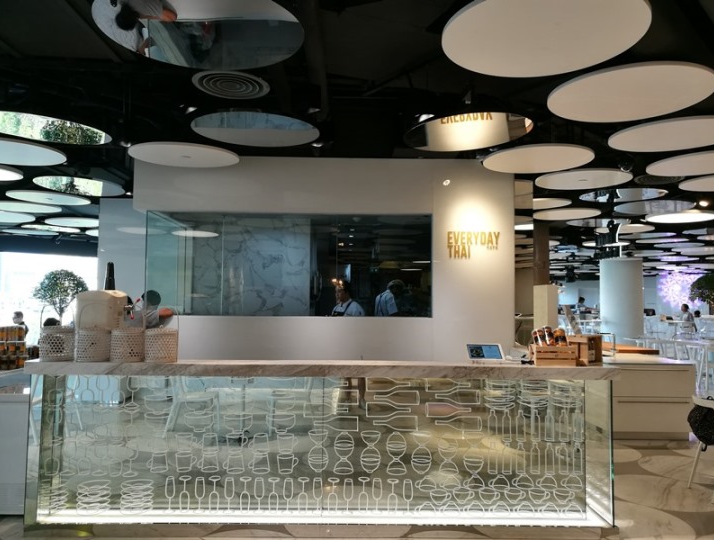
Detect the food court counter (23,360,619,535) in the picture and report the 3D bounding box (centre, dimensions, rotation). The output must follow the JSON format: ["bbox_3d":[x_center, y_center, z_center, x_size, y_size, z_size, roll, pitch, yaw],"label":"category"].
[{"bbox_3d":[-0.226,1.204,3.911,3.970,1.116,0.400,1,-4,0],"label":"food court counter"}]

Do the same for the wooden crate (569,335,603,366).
[{"bbox_3d":[1.594,0.562,3.922,0.120,0.197,0.215,2,-4,-18],"label":"wooden crate"}]

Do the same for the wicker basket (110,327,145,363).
[{"bbox_3d":[-1.595,0.519,3.923,0.218,0.228,0.218,1,-4,0],"label":"wicker basket"}]

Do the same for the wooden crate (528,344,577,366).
[{"bbox_3d":[1.356,0.591,3.888,0.272,0.131,0.180,0,-4,2],"label":"wooden crate"}]

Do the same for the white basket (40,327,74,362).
[{"bbox_3d":[-2.087,0.514,3.921,0.216,0.230,0.216,1,-4,0],"label":"white basket"}]

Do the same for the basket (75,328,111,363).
[{"bbox_3d":[-1.841,0.520,3.922,0.218,0.222,0.218,1,-4,0],"label":"basket"}]

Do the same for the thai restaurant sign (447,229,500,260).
[{"bbox_3d":[1.218,-0.259,5.815,0.545,0.272,0.035,1,-4,0],"label":"thai restaurant sign"}]

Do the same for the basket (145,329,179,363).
[{"bbox_3d":[-1.367,0.523,3.927,0.214,0.225,0.214,1,-4,0],"label":"basket"}]

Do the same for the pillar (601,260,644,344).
[{"bbox_3d":[7.217,1.144,15.299,1.061,2.789,1.061,1,-4,0],"label":"pillar"}]

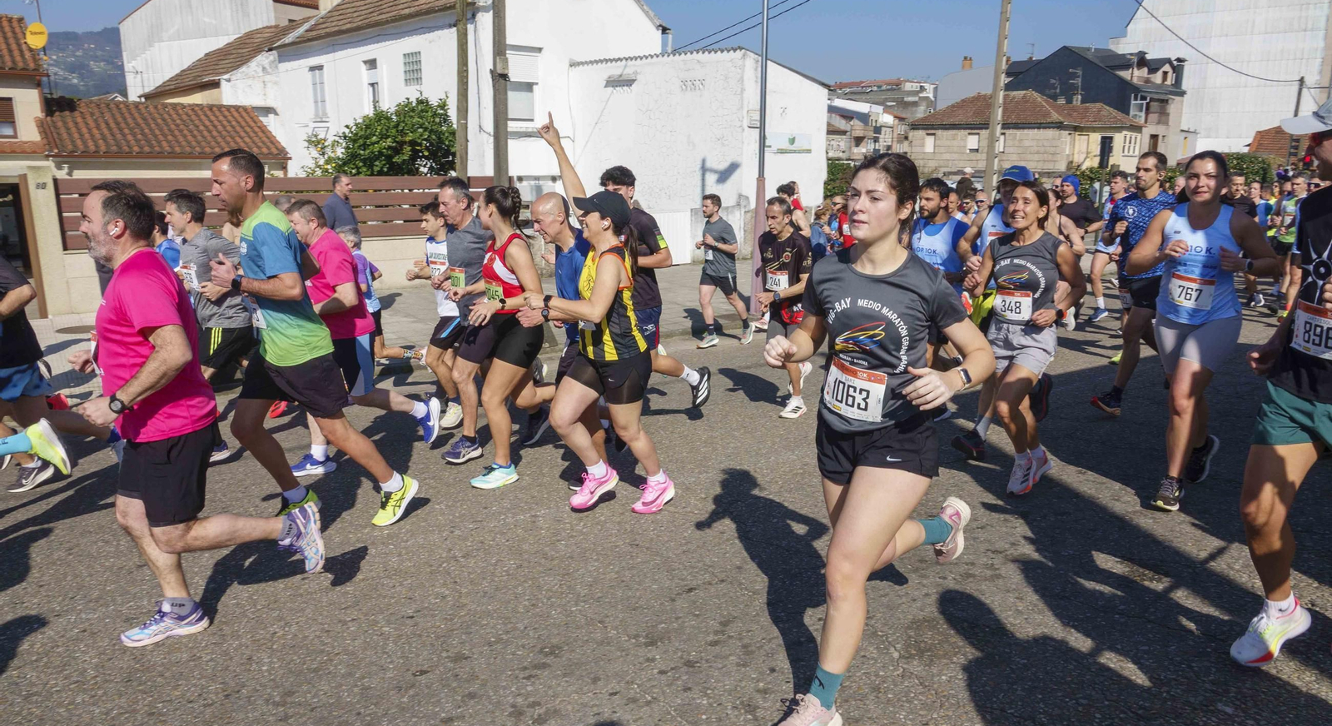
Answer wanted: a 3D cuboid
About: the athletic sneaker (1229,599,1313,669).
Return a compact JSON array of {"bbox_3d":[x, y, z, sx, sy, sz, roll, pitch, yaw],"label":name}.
[{"bbox_3d":[1.901,0.856,2.788,0.285,0.135,0.105,-18,20,-24],"label":"athletic sneaker"}]

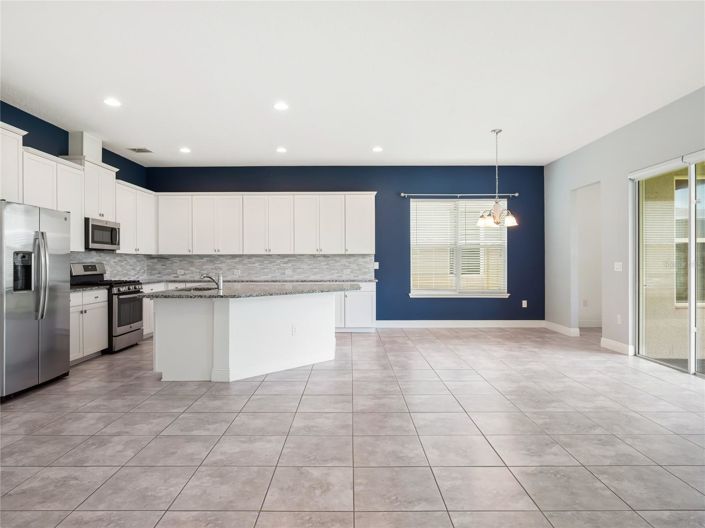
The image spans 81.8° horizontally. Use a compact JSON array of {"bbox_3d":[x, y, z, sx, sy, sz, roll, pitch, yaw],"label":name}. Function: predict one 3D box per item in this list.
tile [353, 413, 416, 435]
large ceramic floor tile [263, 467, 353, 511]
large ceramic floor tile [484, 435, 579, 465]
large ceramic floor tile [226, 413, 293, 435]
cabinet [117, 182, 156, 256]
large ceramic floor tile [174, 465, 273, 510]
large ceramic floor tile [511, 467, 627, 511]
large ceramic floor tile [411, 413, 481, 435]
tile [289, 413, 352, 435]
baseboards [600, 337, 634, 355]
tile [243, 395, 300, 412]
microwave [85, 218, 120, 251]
[{"bbox_3d":[0.238,1.222,3.110,0.457,0.015,0.448,0,0,0],"label":"tile"},{"bbox_3d":[-0.225,1.217,2.218,0.460,0.010,0.436,0,0,0],"label":"large ceramic floor tile"},{"bbox_3d":[1.158,1.222,2.665,0.457,0.015,0.448,0,0,0],"label":"large ceramic floor tile"},{"bbox_3d":[-0.676,1.215,3.082,0.455,0.012,0.443,0,0,0],"label":"large ceramic floor tile"},{"bbox_3d":[-3.700,-0.715,6.750,0.340,1.090,1.200,0,0,-1],"label":"cabinet"},{"bbox_3d":[-0.685,1.217,2.217,0.460,0.010,0.436,0,0,0],"label":"large ceramic floor tile"},{"bbox_3d":[1.155,1.217,2.222,0.460,0.010,0.436,0,0,0],"label":"large ceramic floor tile"},{"bbox_3d":[0.695,1.212,3.080,0.455,0.012,0.443,0,0,0],"label":"large ceramic floor tile"},{"bbox_3d":[-0.225,1.225,3.117,0.458,0.010,0.445,0,0,0],"label":"tile"},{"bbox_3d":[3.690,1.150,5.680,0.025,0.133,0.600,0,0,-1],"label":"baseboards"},{"bbox_3d":[-0.689,1.211,3.526,0.460,0.010,0.436,0,0,0],"label":"tile"},{"bbox_3d":[-3.700,-0.395,5.790,0.400,0.415,0.740,0,0,0],"label":"microwave"}]

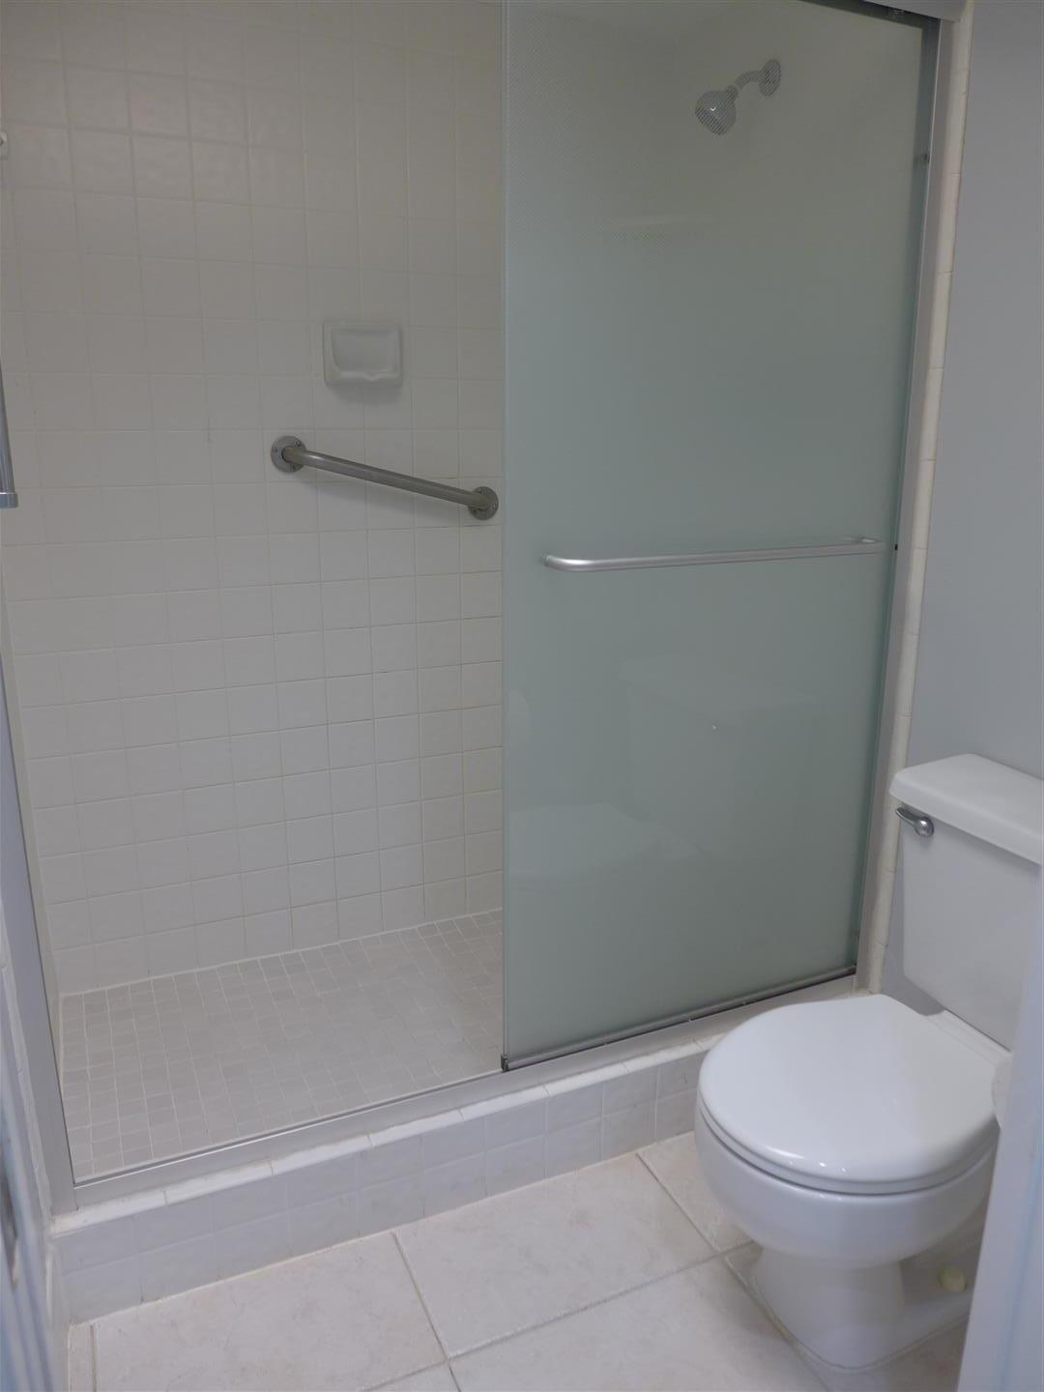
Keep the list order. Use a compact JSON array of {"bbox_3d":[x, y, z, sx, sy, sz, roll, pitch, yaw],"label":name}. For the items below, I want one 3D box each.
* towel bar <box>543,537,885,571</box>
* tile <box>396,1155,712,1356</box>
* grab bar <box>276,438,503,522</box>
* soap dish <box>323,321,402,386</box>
[{"bbox_3d":[0.345,-0.229,1.569,0.648,0.020,0.059,-5,14,-23],"label":"towel bar"},{"bbox_3d":[0.051,0.870,1.523,0.440,0.010,0.248,-6,14,-23],"label":"tile"},{"bbox_3d":[-0.280,-0.474,2.123,0.530,0.076,0.069,9,8,-25],"label":"grab bar"},{"bbox_3d":[-0.331,-0.728,2.054,0.168,0.123,0.050,-5,14,-23],"label":"soap dish"}]

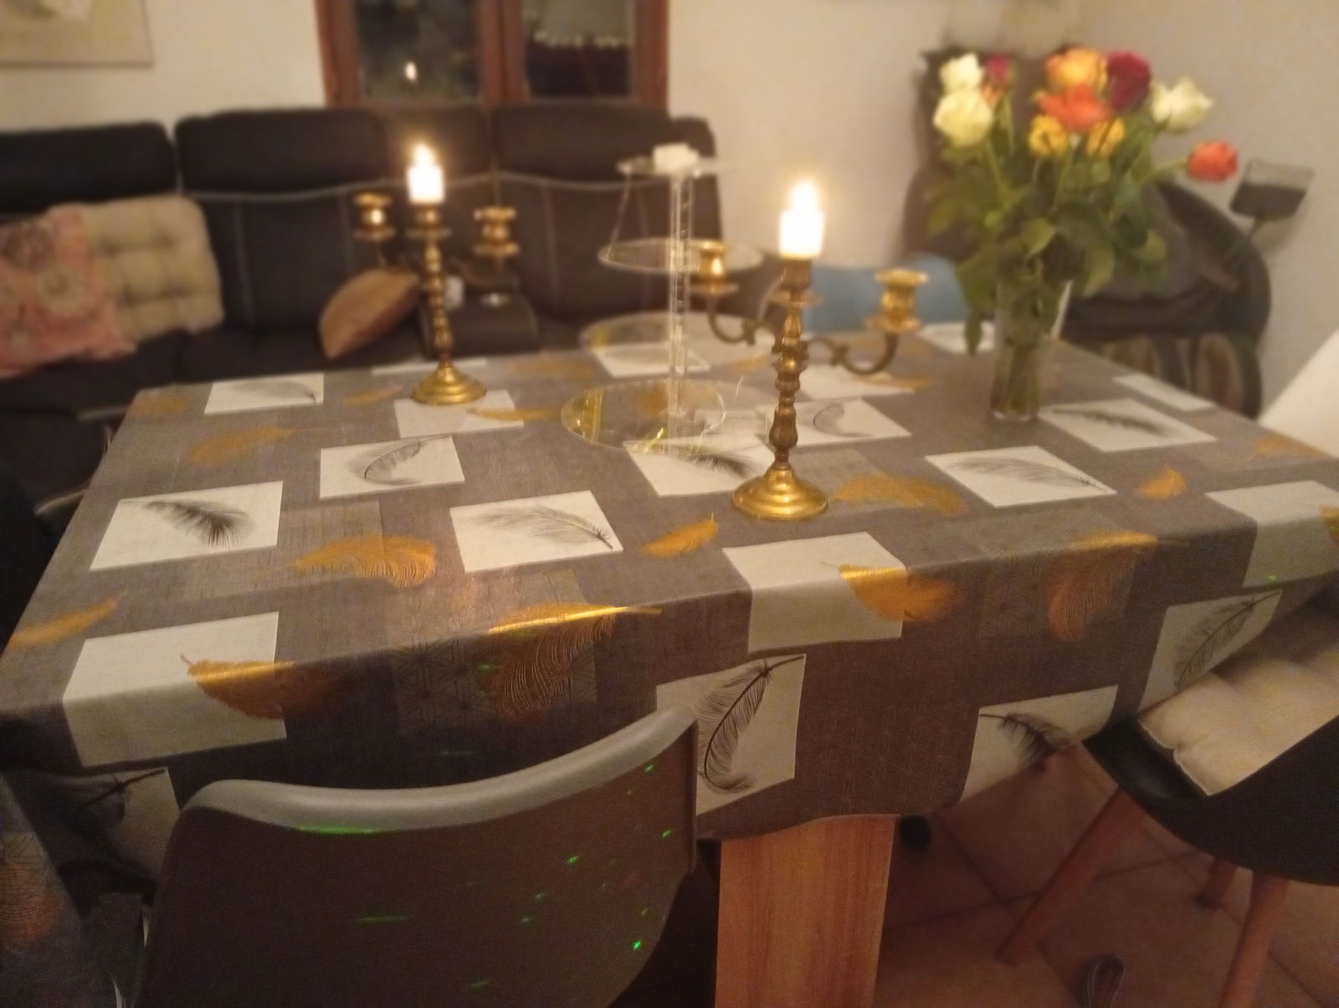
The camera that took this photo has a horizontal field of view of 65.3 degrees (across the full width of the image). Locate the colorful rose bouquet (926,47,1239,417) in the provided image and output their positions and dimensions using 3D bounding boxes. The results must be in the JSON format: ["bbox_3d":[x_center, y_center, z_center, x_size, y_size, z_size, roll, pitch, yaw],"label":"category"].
[{"bbox_3d":[0.560,-0.366,1.493,0.400,0.505,0.340,9,26,17],"label":"colorful rose bouquet"}]

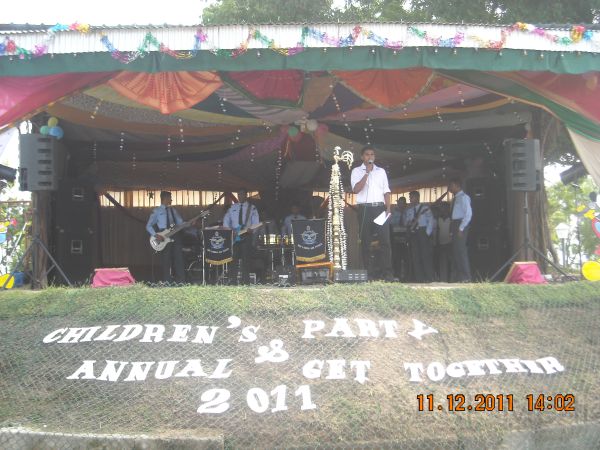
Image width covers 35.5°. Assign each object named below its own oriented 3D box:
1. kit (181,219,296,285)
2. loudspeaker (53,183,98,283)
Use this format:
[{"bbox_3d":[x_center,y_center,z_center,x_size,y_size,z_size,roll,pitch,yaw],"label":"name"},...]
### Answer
[{"bbox_3d":[-1.110,0.478,16.900,2.100,1.200,1.300,0,-4,0],"label":"kit"},{"bbox_3d":[-3.654,0.130,15.200,0.670,1.700,0.560,1,-4,-8],"label":"loudspeaker"}]

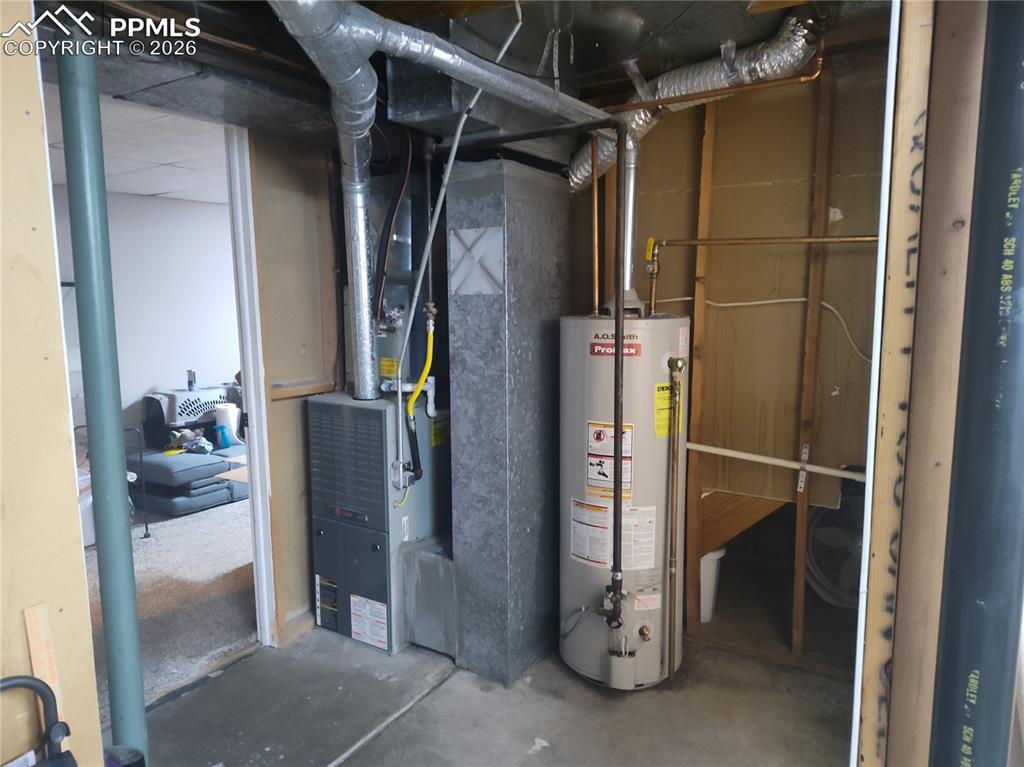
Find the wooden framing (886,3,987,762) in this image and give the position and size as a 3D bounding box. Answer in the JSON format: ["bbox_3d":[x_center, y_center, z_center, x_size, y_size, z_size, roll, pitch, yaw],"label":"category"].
[{"bbox_3d":[0.451,0.201,0.749,0.038,2.250,0.089,4,9,32],"label":"wooden framing"}]

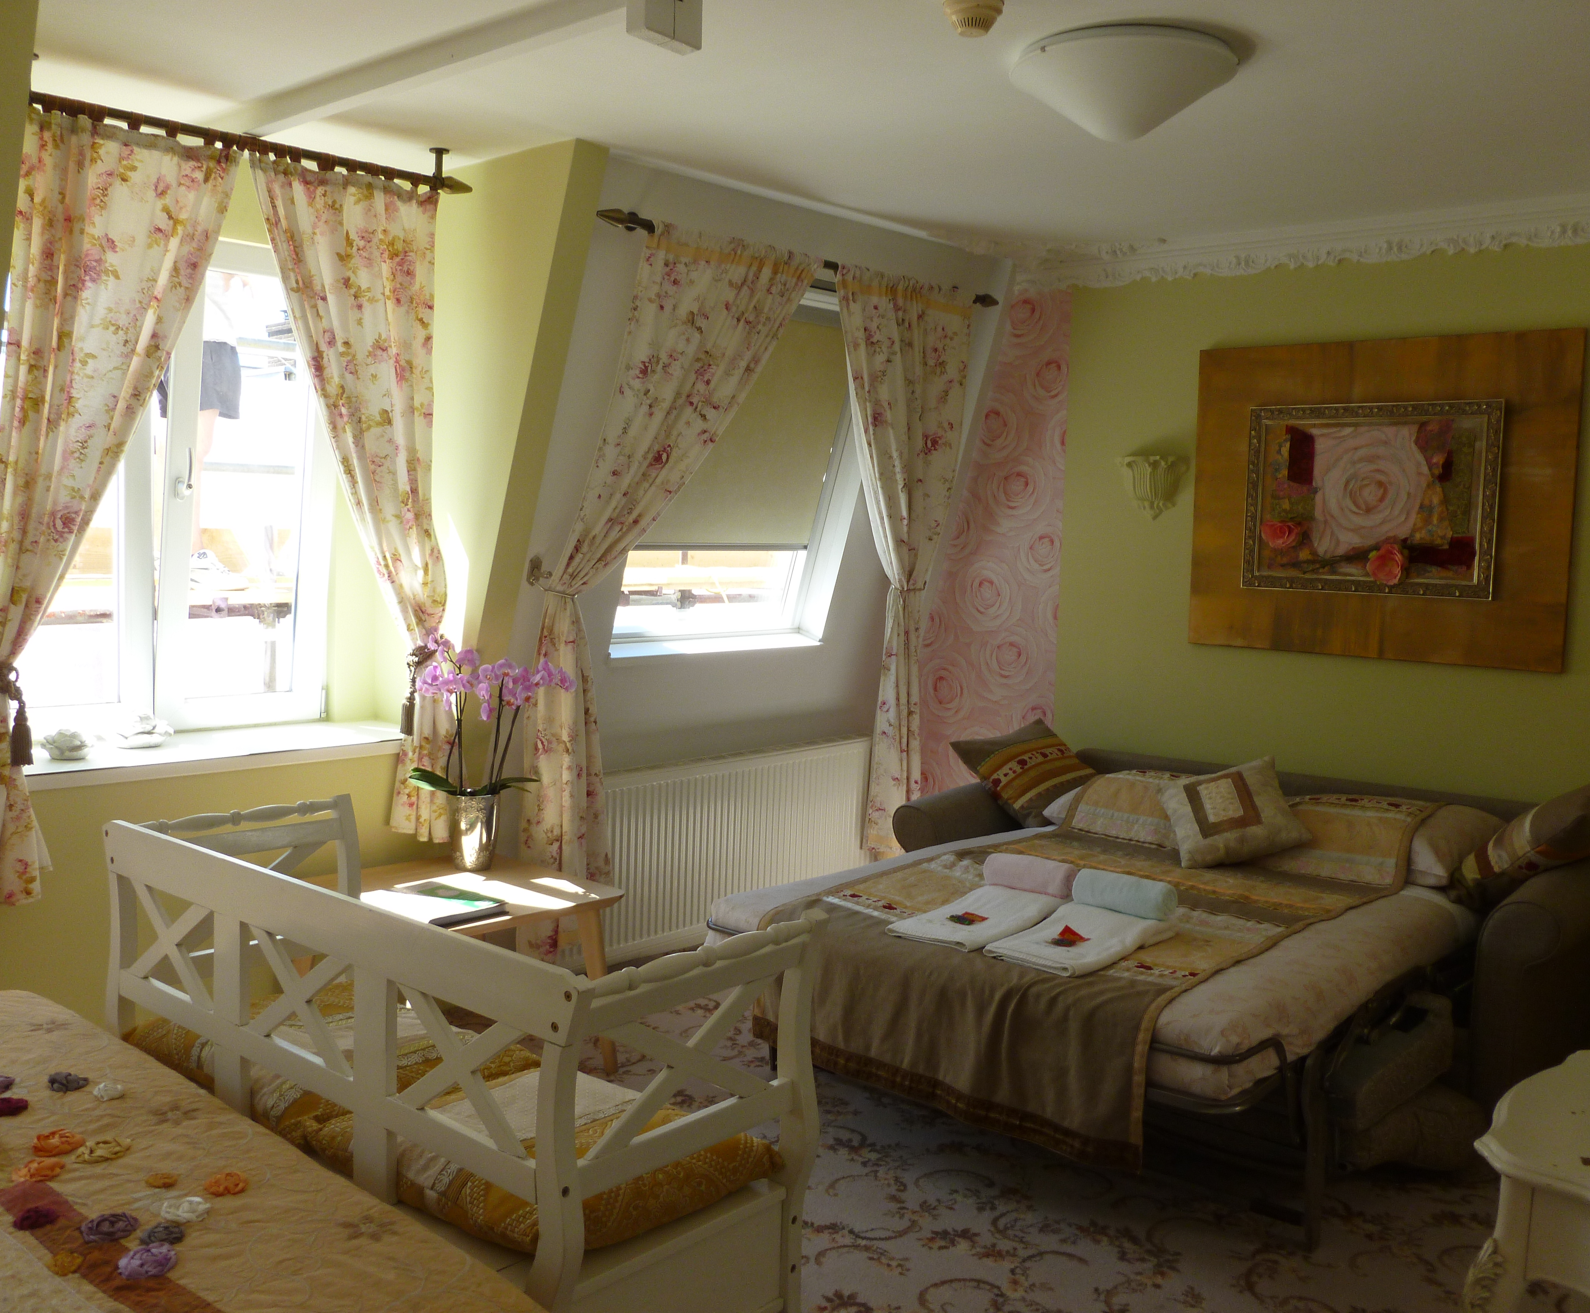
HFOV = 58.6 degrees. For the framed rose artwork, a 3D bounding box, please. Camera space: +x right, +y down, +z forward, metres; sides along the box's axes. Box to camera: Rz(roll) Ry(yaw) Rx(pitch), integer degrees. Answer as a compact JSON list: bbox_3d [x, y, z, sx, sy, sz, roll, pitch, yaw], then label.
[{"bbox_3d":[1.820,-0.500,4.512,0.785,0.600,0.055,6,10,40],"label":"framed rose artwork"}]

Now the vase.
[{"bbox_3d":[-0.892,0.487,3.915,0.130,0.186,0.130,0,6,-12],"label":"vase"}]

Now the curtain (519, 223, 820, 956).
[{"bbox_3d":[-0.374,-0.179,4.309,0.340,2.120,0.920,6,7,43],"label":"curtain"}]

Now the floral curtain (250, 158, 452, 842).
[{"bbox_3d":[-1.165,-0.360,3.762,0.160,1.770,0.550,7,8,44],"label":"floral curtain"}]

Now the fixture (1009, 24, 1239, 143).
[{"bbox_3d":[0.679,-1.166,2.951,0.465,0.175,0.465,0,6,-12],"label":"fixture"}]

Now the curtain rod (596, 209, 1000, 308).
[{"bbox_3d":[0.098,-1.233,4.461,0.090,0.060,1.830,7,8,44],"label":"curtain rod"}]

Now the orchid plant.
[{"bbox_3d":[-0.835,0.162,3.895,0.446,0.436,0.280,0,6,-12],"label":"orchid plant"}]

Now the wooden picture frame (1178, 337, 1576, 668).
[{"bbox_3d":[1.844,-0.499,4.544,1.180,1.005,0.055,6,10,40],"label":"wooden picture frame"}]

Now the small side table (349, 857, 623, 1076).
[{"bbox_3d":[-0.980,0.904,3.979,0.700,0.500,0.700,7,8,44],"label":"small side table"}]

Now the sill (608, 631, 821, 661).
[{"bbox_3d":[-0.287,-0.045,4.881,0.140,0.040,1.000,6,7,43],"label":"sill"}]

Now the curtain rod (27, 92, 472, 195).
[{"bbox_3d":[-1.323,-1.294,3.483,0.060,0.110,1.237,6,7,43],"label":"curtain rod"}]

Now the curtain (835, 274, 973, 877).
[{"bbox_3d":[0.319,-0.254,5.041,0.340,2.070,0.850,6,7,43],"label":"curtain"}]

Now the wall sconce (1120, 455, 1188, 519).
[{"bbox_3d":[1.255,-0.591,4.997,0.240,0.210,0.120,6,7,40],"label":"wall sconce"}]

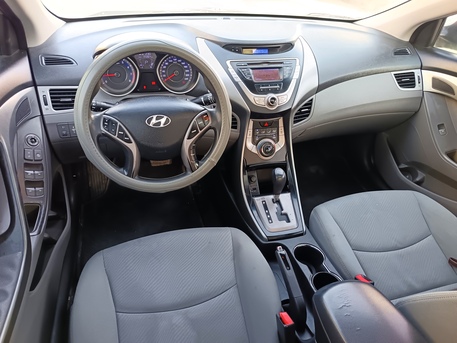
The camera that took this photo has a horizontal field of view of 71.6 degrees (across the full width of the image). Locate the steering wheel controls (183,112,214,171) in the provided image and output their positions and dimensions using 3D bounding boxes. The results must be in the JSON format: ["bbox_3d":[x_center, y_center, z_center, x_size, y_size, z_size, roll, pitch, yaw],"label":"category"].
[{"bbox_3d":[-0.082,-0.077,0.844,0.080,0.155,0.035,-6,3,-13],"label":"steering wheel controls"}]

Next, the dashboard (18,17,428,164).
[{"bbox_3d":[0.051,-0.387,1.287,1.430,0.390,0.660,-6,32,-13],"label":"dashboard"}]

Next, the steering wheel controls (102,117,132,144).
[{"bbox_3d":[-0.278,-0.106,0.792,0.070,0.075,0.025,-6,3,-13],"label":"steering wheel controls"}]

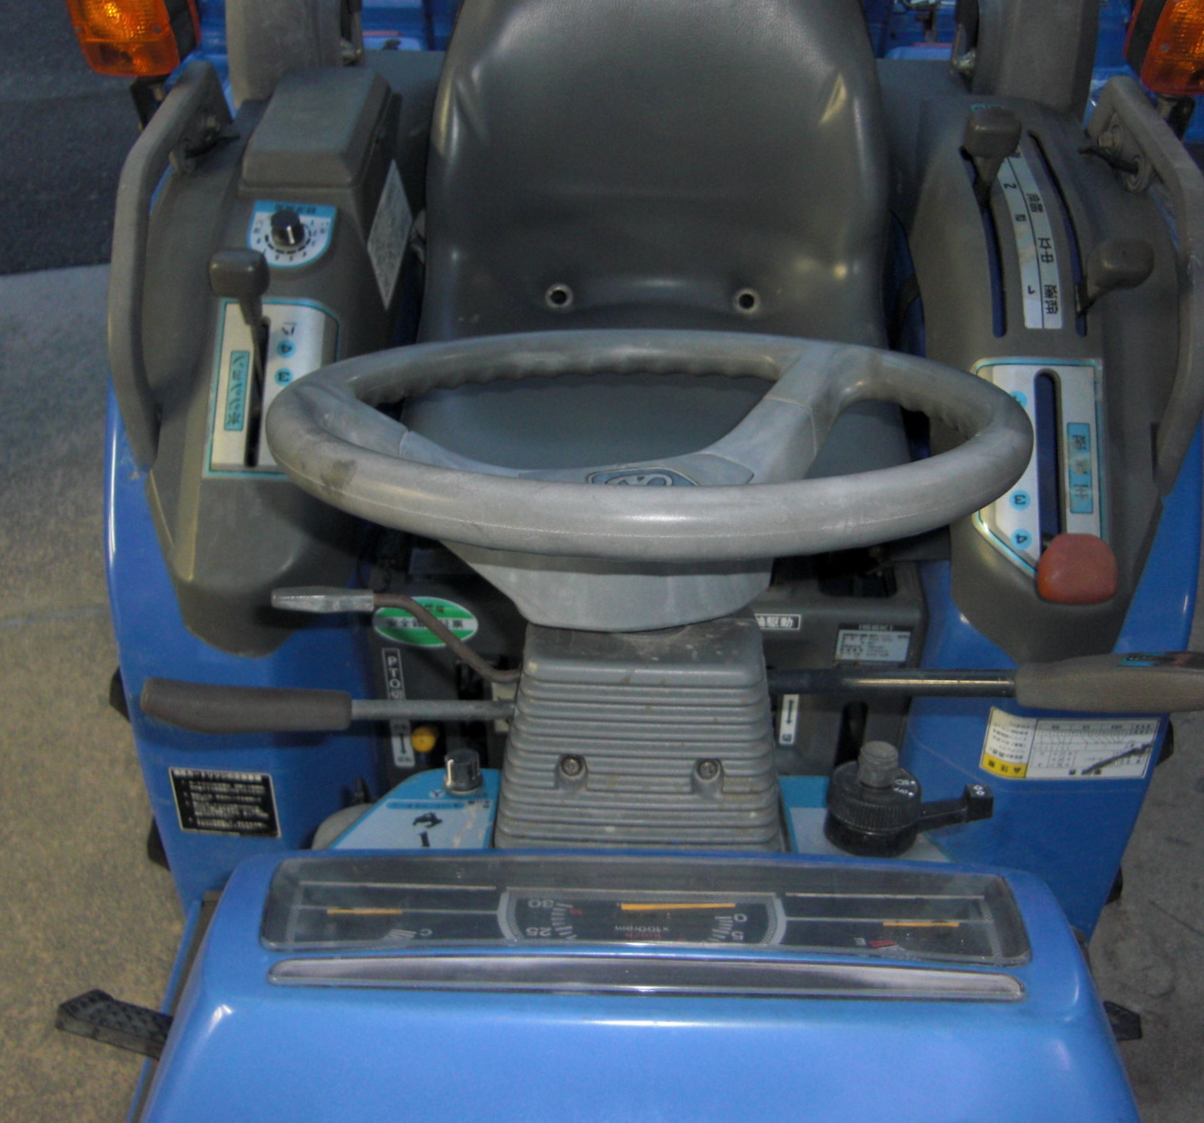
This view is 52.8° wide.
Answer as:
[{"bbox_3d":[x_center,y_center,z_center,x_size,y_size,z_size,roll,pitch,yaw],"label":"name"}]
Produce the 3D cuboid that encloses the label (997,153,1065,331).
[{"bbox_3d":[0.361,-0.281,1.017,0.032,0.016,0.222,3,57,3],"label":"label"}]

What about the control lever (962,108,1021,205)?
[{"bbox_3d":[0.337,-0.350,1.045,0.048,0.088,0.043,1,52,0],"label":"control lever"}]

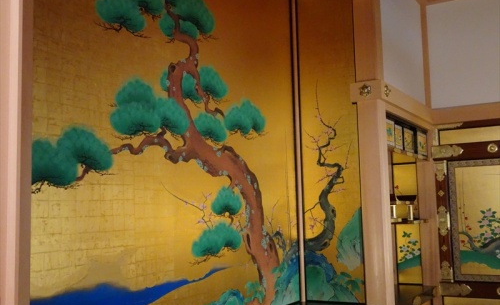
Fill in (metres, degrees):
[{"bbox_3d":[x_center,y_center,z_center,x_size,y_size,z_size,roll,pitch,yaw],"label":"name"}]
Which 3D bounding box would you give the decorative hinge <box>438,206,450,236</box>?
[{"bbox_3d":[2.233,0.787,6.649,0.126,0.342,0.030,-5,-7,31],"label":"decorative hinge"}]

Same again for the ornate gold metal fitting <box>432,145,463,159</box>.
[{"bbox_3d":[2.349,-0.004,6.859,0.355,0.145,0.040,-5,-7,31],"label":"ornate gold metal fitting"}]

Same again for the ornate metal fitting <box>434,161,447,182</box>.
[{"bbox_3d":[2.218,0.224,6.710,0.128,0.225,0.030,-5,-7,31],"label":"ornate metal fitting"}]

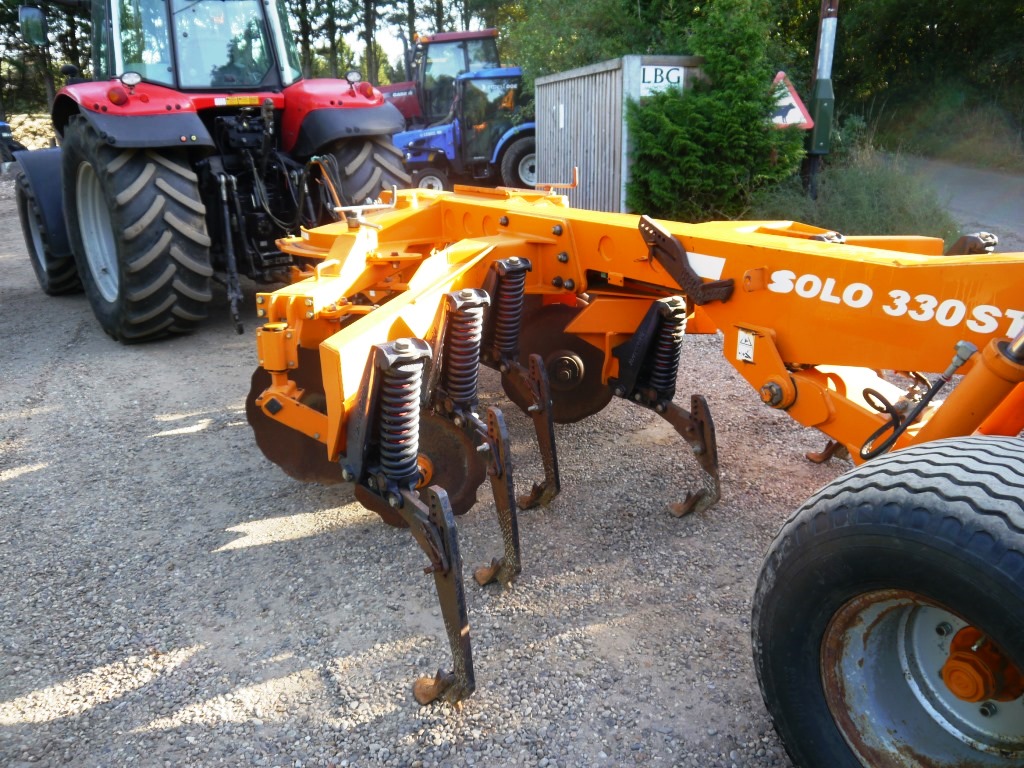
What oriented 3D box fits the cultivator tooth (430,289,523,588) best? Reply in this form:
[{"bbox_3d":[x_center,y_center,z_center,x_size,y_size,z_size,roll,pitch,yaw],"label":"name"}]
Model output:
[{"bbox_3d":[-0.145,0.170,2.953,0.180,1.070,0.640,-15,23,-36],"label":"cultivator tooth"}]

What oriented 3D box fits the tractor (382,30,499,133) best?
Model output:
[{"bbox_3d":[-2.071,-5.800,17.662,4.600,2.900,2.250,-2,19,-4],"label":"tractor"}]

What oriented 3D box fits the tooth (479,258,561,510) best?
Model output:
[{"bbox_3d":[0.024,-0.025,3.513,0.180,1.070,0.640,-15,23,-36],"label":"tooth"}]

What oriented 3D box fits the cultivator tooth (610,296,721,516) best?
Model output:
[{"bbox_3d":[0.652,0.064,3.454,0.180,0.920,0.630,-15,23,-36],"label":"cultivator tooth"}]

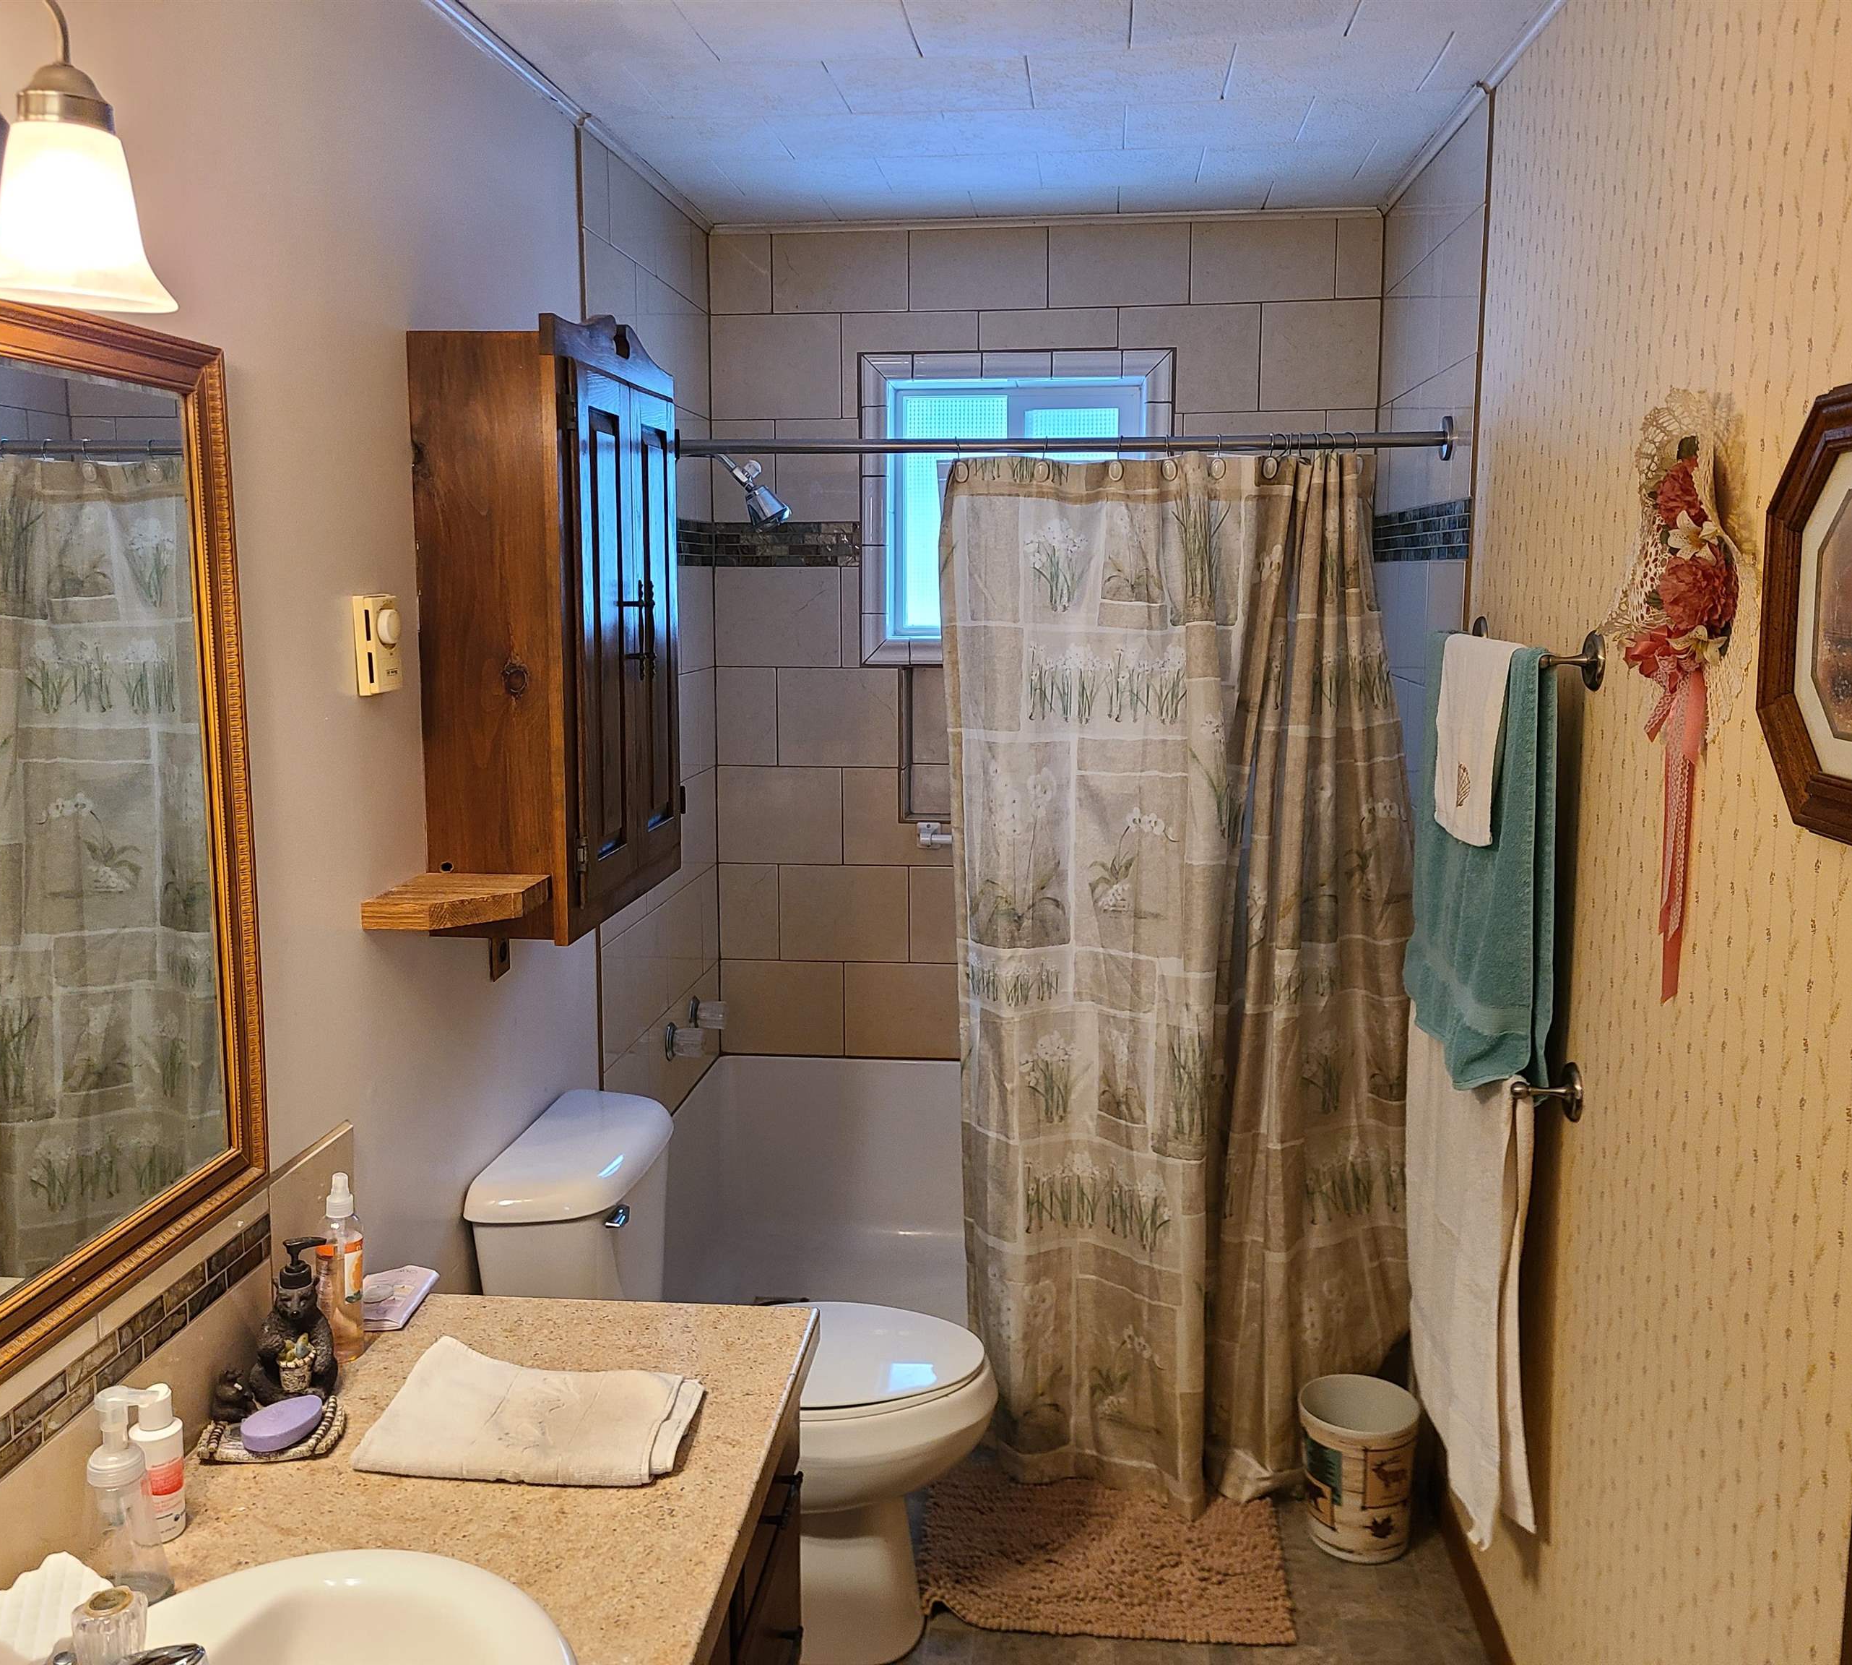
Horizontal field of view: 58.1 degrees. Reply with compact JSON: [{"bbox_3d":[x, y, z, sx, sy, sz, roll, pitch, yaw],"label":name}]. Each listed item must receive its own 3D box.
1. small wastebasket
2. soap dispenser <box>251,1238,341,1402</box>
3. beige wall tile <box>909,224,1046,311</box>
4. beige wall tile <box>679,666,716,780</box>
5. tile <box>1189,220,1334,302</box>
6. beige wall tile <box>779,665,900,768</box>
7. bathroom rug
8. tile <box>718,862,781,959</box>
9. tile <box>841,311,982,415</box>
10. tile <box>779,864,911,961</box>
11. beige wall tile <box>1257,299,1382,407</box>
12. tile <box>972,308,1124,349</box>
[{"bbox_3d":[0.724,1.068,2.789,0.200,0.236,0.200,1,9,6],"label":"small wastebasket"},{"bbox_3d":[-0.664,0.512,1.755,0.096,0.166,0.088,-4,9,-24],"label":"soap dispenser"},{"bbox_3d":[0.117,-1.240,3.668,0.305,0.168,0.010,1,9,6],"label":"beige wall tile"},{"bbox_3d":[-0.508,-0.245,3.715,0.010,0.226,0.300,1,8,6],"label":"beige wall tile"},{"bbox_3d":[0.733,-1.237,3.622,0.308,0.176,0.010,1,9,6],"label":"tile"},{"bbox_3d":[-0.203,-0.266,3.866,0.285,0.230,0.010,1,9,6],"label":"beige wall tile"},{"bbox_3d":[0.292,1.178,2.765,0.595,0.030,0.450,1,9,6],"label":"bathroom rug"},{"bbox_3d":[-0.415,0.188,3.932,0.142,0.229,0.010,1,8,6],"label":"tile"},{"bbox_3d":[-0.032,-1.039,3.709,0.306,0.225,0.010,1,8,6],"label":"tile"},{"bbox_3d":[-0.191,0.190,3.909,0.306,0.226,0.010,1,8,6],"label":"tile"},{"bbox_3d":[0.856,-1.033,3.617,0.252,0.229,0.010,1,8,6],"label":"beige wall tile"},{"bbox_3d":[0.271,-1.113,3.688,0.308,0.088,0.010,1,9,6],"label":"tile"}]

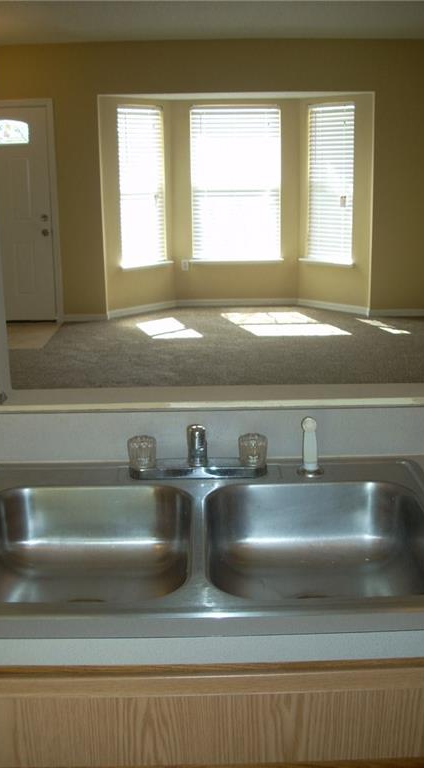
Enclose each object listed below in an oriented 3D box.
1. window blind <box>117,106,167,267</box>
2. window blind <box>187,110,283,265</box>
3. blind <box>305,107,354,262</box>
[{"bbox_3d":[-0.671,-1.913,7.981,0.056,1.490,0.576,14,21,43],"label":"window blind"},{"bbox_3d":[0.244,-1.991,8.222,0.894,1.500,0.056,-1,15,0],"label":"window blind"},{"bbox_3d":[1.155,-1.939,7.988,0.545,1.490,0.056,14,21,43],"label":"blind"}]

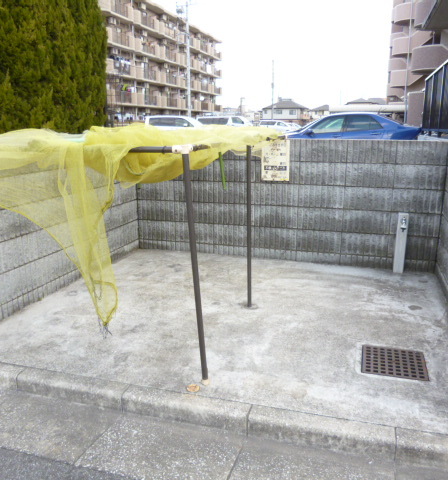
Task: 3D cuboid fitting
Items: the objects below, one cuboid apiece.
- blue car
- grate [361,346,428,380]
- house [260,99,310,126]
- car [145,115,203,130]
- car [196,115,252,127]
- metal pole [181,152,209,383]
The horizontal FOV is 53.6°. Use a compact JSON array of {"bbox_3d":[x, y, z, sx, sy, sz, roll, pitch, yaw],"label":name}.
[{"bbox_3d":[2.970,-2.890,12.680,4.620,1.430,1.740,4,15,15],"label":"blue car"},{"bbox_3d":[0.906,0.663,2.369,0.323,0.030,0.305,4,15,16],"label":"grate"},{"bbox_3d":[15.025,-29.982,106.888,10.500,7.300,9.000,4,15,16],"label":"house"},{"bbox_3d":[-2.518,-7.080,28.470,4.700,1.700,1.740,4,15,15],"label":"car"},{"bbox_3d":[0.436,-8.483,34.000,4.750,1.850,1.750,4,15,15],"label":"car"},{"bbox_3d":[-0.127,0.161,2.046,0.030,1.108,0.030,-3,14,1],"label":"metal pole"}]

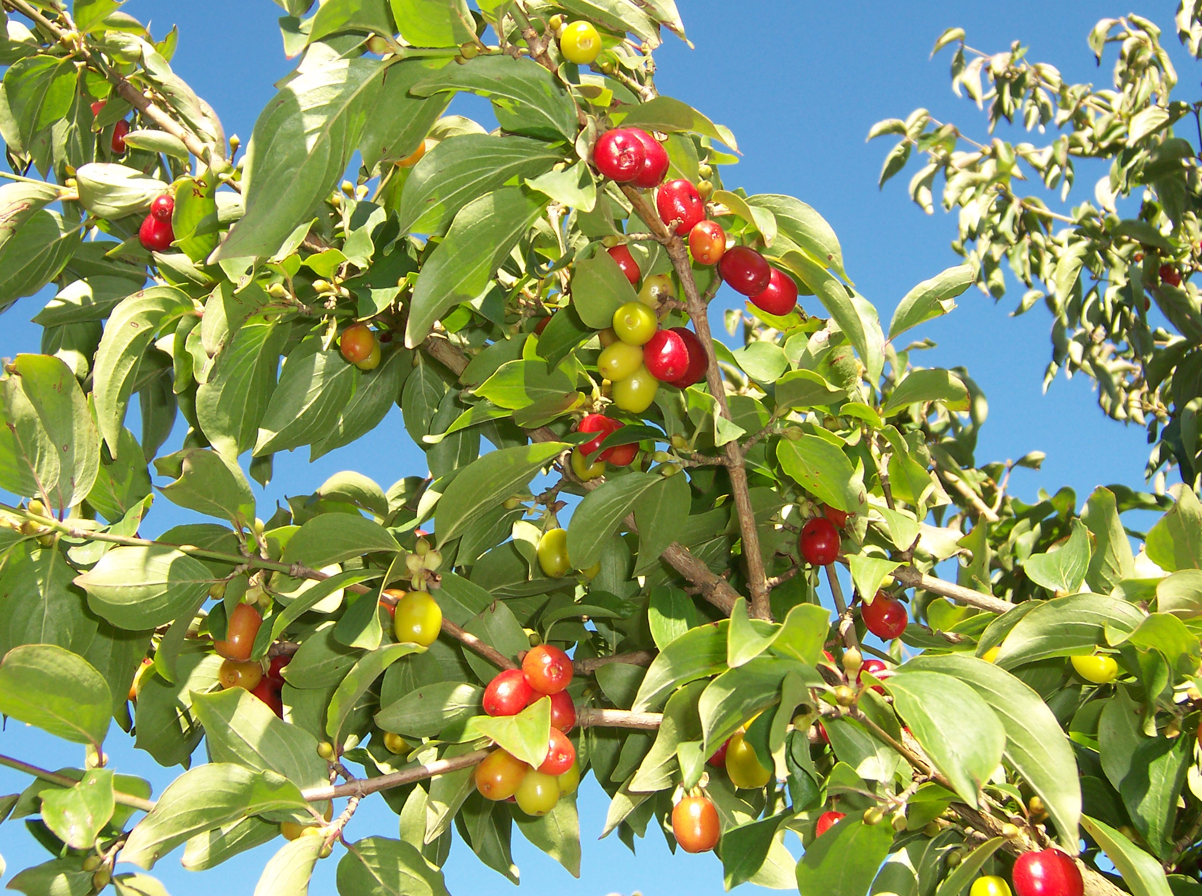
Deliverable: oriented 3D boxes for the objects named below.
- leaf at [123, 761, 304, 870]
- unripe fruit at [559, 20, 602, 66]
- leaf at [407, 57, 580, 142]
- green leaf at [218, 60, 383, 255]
[{"bbox_3d":[-0.113,0.107,0.405,0.058,0.016,0.029,-14,-50,-4],"label":"leaf"},{"bbox_3d":[-0.007,-0.141,0.485,0.015,0.015,0.018,-3,15,-11],"label":"unripe fruit"},{"bbox_3d":[-0.035,-0.121,0.475,0.058,0.025,0.018,17,-6,0],"label":"leaf"},{"bbox_3d":[-0.090,-0.087,0.415,0.036,0.016,0.080,40,-83,-14],"label":"green leaf"}]

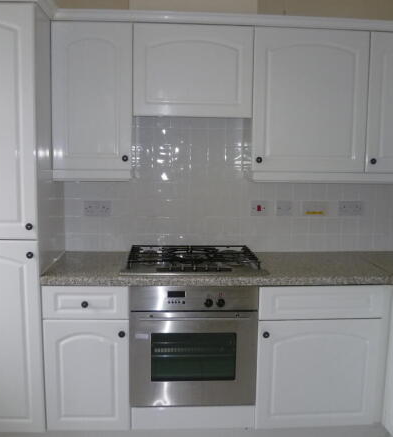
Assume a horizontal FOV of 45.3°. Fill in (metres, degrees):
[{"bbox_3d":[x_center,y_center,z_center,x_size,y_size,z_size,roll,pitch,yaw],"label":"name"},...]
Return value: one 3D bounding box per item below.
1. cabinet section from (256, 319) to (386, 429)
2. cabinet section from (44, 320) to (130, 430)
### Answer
[{"bbox_3d":[0.578,0.717,2.545,0.603,0.550,0.540,0,7,-3],"label":"cabinet section"},{"bbox_3d":[-0.524,0.713,2.490,0.401,0.553,0.540,0,7,-3],"label":"cabinet section"}]

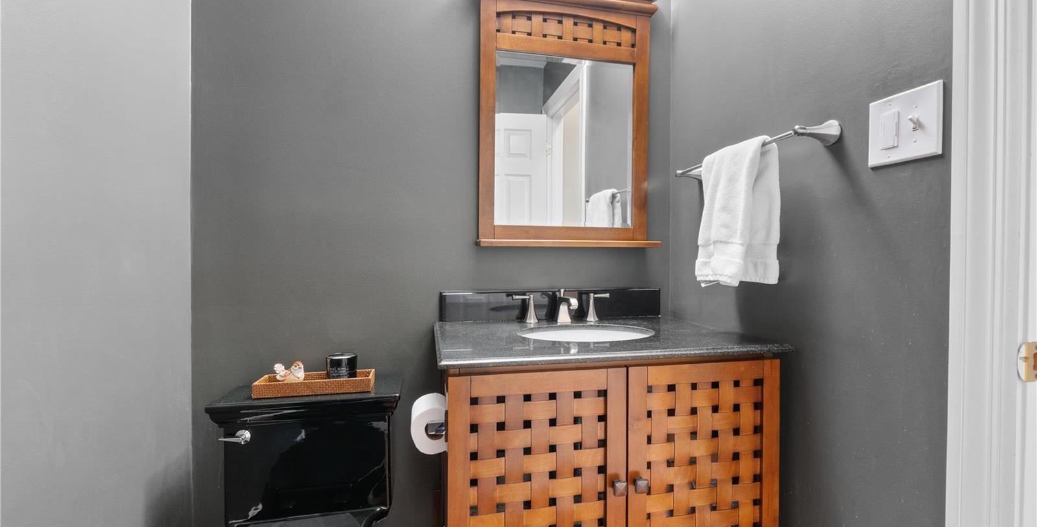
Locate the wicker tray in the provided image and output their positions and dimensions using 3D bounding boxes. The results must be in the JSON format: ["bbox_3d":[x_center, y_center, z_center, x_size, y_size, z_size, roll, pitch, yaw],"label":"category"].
[{"bbox_3d":[-0.552,0.331,1.192,0.294,0.038,0.097,0,1,-12],"label":"wicker tray"}]

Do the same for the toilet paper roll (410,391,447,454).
[{"bbox_3d":[-0.191,0.359,0.978,0.104,0.104,0.102,0,1,-12],"label":"toilet paper roll"}]

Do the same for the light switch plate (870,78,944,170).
[{"bbox_3d":[0.681,-0.242,0.768,0.016,0.120,0.120,0,1,-12],"label":"light switch plate"}]

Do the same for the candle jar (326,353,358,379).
[{"bbox_3d":[-0.491,0.300,1.204,0.081,0.089,0.081,0,1,-12],"label":"candle jar"}]

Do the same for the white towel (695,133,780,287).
[{"bbox_3d":[0.538,-0.115,1.083,0.065,0.345,0.246,0,1,-12],"label":"white towel"}]

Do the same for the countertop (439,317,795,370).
[{"bbox_3d":[0.183,0.193,1.167,0.797,0.019,0.543,0,1,-12],"label":"countertop"}]

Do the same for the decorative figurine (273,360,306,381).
[{"bbox_3d":[-0.623,0.305,1.175,0.080,0.078,0.052,0,1,28],"label":"decorative figurine"}]

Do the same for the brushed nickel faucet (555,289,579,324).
[{"bbox_3d":[0.149,0.133,1.319,0.045,0.099,0.146,0,1,-12],"label":"brushed nickel faucet"}]

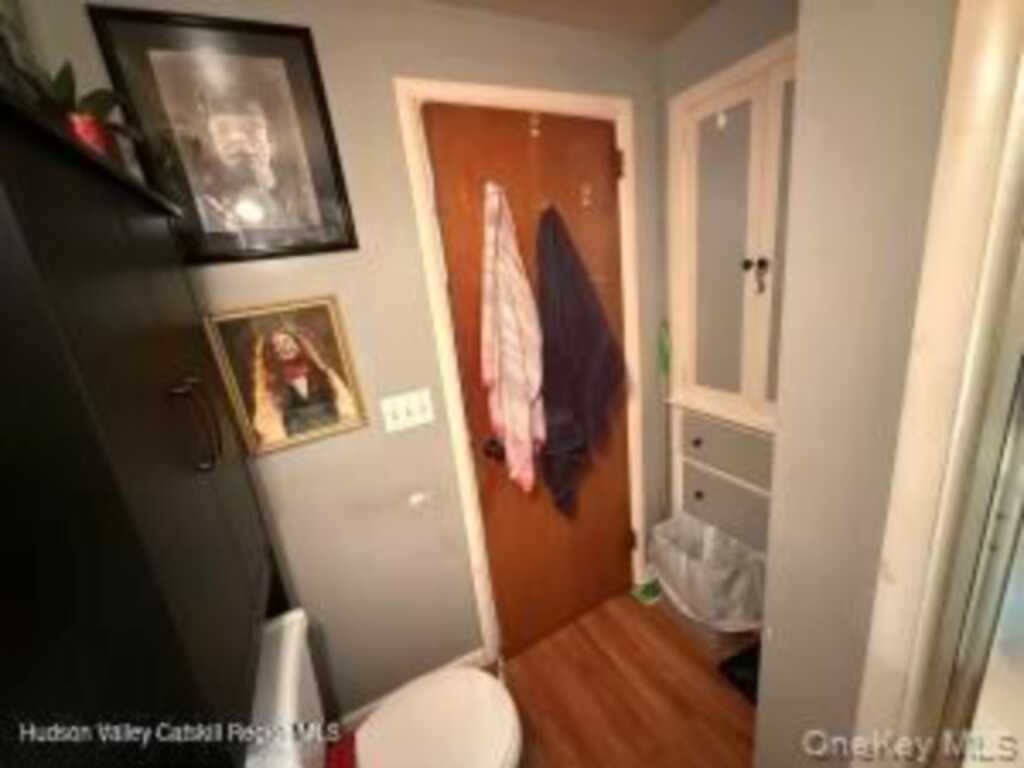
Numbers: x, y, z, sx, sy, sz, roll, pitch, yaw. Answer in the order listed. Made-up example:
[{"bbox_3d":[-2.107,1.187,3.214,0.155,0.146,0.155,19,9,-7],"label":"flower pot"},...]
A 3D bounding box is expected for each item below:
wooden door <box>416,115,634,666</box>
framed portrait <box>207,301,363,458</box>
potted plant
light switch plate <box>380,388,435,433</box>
[{"bbox_3d":[0.160,0.081,1.624,0.715,2.030,0.037,-14,17,-25],"label":"wooden door"},{"bbox_3d":[-0.612,-0.021,1.164,0.305,0.392,0.022,-14,17,-25],"label":"framed portrait"},{"bbox_3d":[-0.724,-0.436,0.712,0.140,0.160,0.140,-14,17,-25],"label":"potted plant"},{"bbox_3d":[-0.334,0.085,1.339,0.157,0.114,0.014,-14,17,-25],"label":"light switch plate"}]

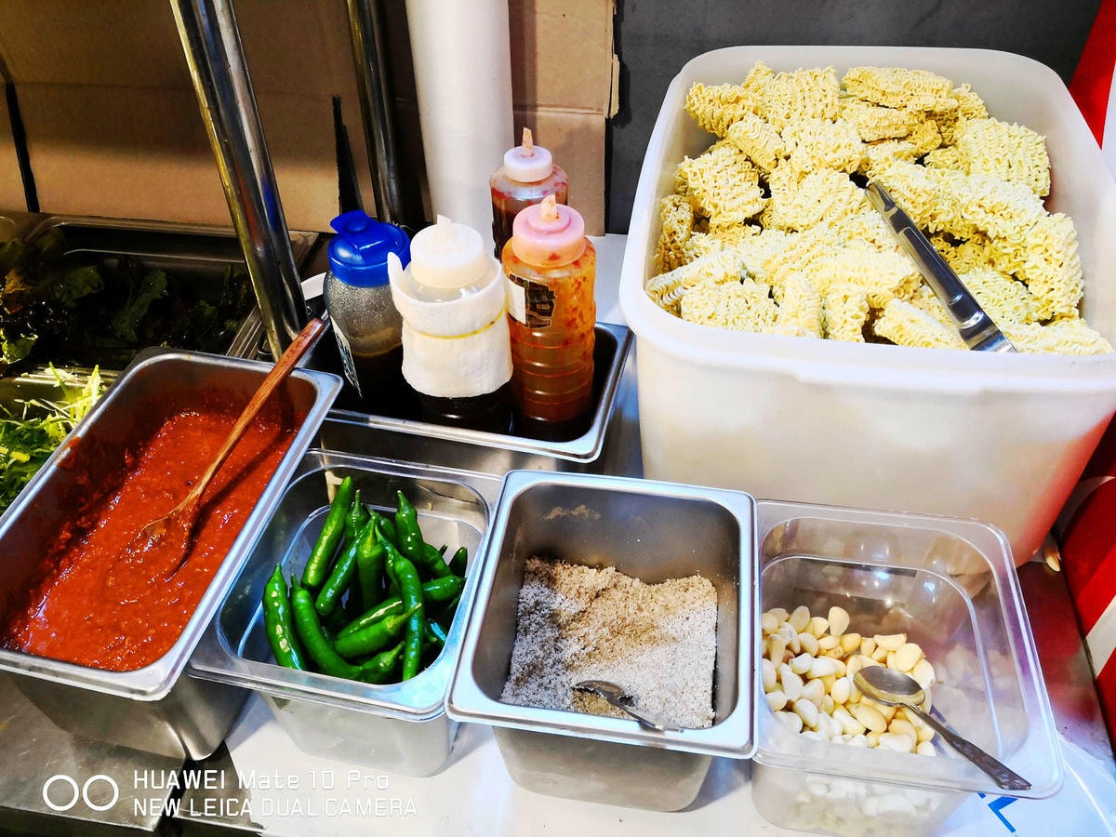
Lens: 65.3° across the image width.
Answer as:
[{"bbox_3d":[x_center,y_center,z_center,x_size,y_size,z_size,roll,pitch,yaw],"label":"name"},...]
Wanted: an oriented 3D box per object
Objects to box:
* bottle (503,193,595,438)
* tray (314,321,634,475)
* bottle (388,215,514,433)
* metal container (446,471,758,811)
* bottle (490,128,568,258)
[{"bbox_3d":[-0.007,-0.061,0.705,0.070,0.260,0.070,0,44,0],"label":"bottle"},{"bbox_3d":[-0.079,-0.009,0.760,0.265,0.107,0.162,9,44,9],"label":"tray"},{"bbox_3d":[-0.084,-0.061,0.721,0.087,0.235,0.084,0,44,0],"label":"bottle"},{"bbox_3d":[0.033,0.154,0.567,0.162,0.149,0.176,6,44,5],"label":"metal container"},{"bbox_3d":[-0.026,-0.146,0.804,0.066,0.255,0.066,9,44,9],"label":"bottle"}]

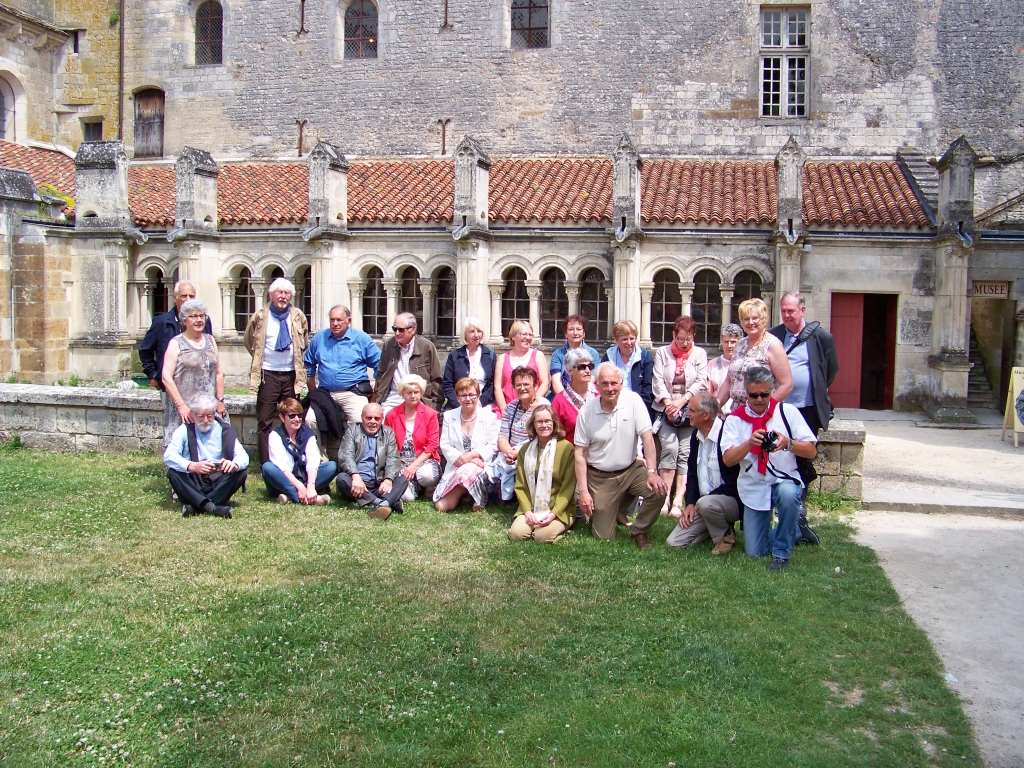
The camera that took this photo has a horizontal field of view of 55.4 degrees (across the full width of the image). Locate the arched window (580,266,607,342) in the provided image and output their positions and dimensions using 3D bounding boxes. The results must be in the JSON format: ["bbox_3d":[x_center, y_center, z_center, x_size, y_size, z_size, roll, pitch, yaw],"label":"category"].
[{"bbox_3d":[1.511,-1.445,17.802,0.564,1.344,0.180,2,6,12],"label":"arched window"}]

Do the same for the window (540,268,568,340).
[{"bbox_3d":[0.763,-1.426,17.514,0.507,1.291,0.150,2,5,10],"label":"window"}]

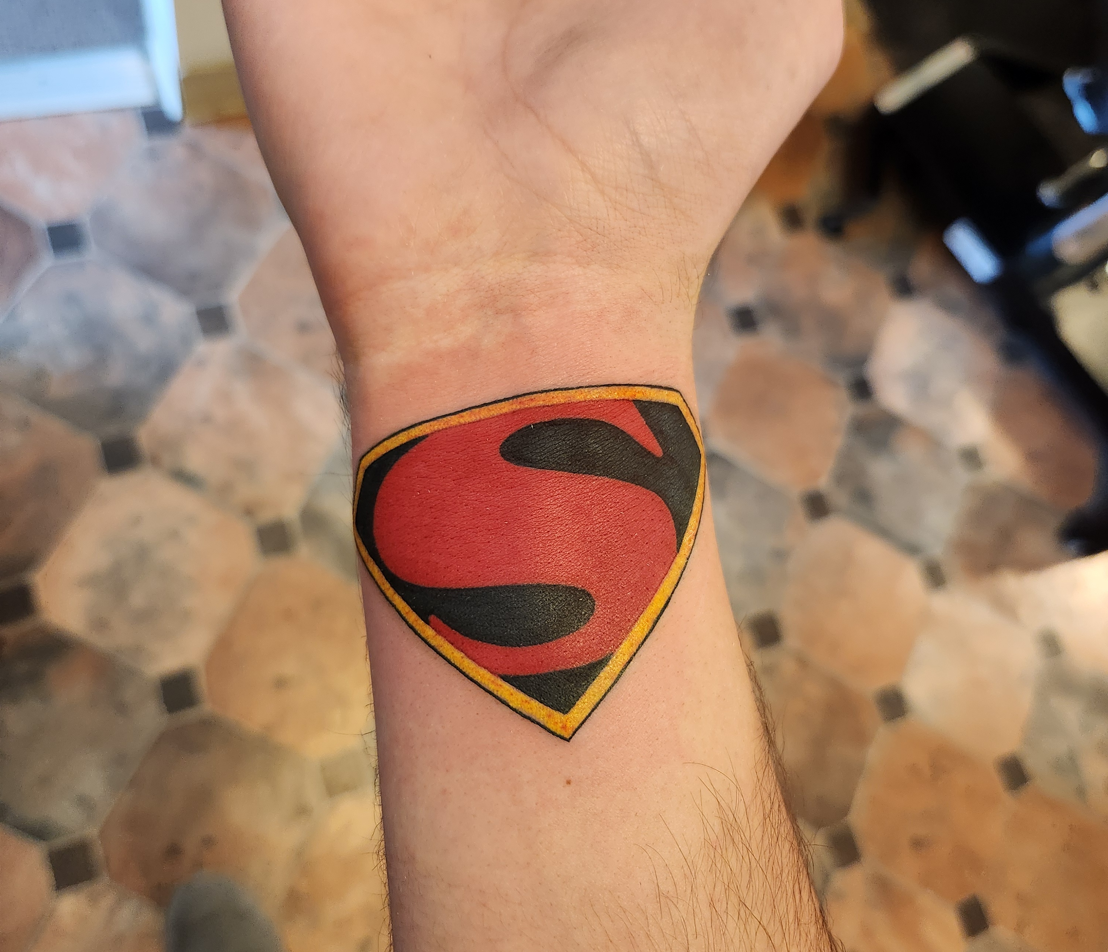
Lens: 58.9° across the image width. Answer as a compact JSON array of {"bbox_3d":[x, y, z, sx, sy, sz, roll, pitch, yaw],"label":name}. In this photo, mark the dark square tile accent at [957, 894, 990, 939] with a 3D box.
[{"bbox_3d":[0.558,0.590,1.317,0.041,0.010,0.041,-15,79,-19],"label":"dark square tile accent"}]

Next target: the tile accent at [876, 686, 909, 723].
[{"bbox_3d":[0.449,0.303,1.318,0.040,0.010,0.040,-15,79,-19],"label":"tile accent"}]

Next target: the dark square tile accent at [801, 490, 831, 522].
[{"bbox_3d":[0.372,0.043,1.403,0.037,0.010,0.037,-15,79,-19],"label":"dark square tile accent"}]

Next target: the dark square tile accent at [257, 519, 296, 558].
[{"bbox_3d":[-0.338,0.075,1.194,0.037,0.010,0.037,-15,79,-19],"label":"dark square tile accent"}]

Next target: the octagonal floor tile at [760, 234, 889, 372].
[{"bbox_3d":[0.404,-0.260,1.468,0.193,0.010,0.193,30,69,-6],"label":"octagonal floor tile"}]

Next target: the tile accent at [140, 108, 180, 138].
[{"bbox_3d":[-0.503,-0.454,1.270,0.040,0.010,0.040,-15,79,-19],"label":"tile accent"}]

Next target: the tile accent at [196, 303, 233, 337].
[{"bbox_3d":[-0.432,-0.197,1.267,0.041,0.010,0.041,-15,79,-19],"label":"tile accent"}]

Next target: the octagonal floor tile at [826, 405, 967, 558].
[{"bbox_3d":[0.511,0.006,1.473,0.201,0.010,0.201,30,69,-6],"label":"octagonal floor tile"}]

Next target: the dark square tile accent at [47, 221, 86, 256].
[{"bbox_3d":[-0.612,-0.299,1.246,0.041,0.010,0.041,-15,79,-19],"label":"dark square tile accent"}]

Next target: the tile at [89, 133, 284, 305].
[{"bbox_3d":[-0.477,-0.334,1.294,0.201,0.010,0.201,30,69,-6],"label":"tile"}]

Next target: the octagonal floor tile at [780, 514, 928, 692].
[{"bbox_3d":[0.422,0.178,1.398,0.201,0.010,0.201,30,69,-6],"label":"octagonal floor tile"}]

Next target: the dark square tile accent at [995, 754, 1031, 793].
[{"bbox_3d":[0.622,0.403,1.337,0.040,0.010,0.040,-15,79,-19],"label":"dark square tile accent"}]

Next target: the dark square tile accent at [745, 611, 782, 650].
[{"bbox_3d":[0.282,0.209,1.330,0.037,0.010,0.037,-15,79,-19],"label":"dark square tile accent"}]

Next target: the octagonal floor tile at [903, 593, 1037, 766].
[{"bbox_3d":[0.602,0.281,1.419,0.201,0.010,0.201,30,69,-6],"label":"octagonal floor tile"}]

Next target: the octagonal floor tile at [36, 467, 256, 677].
[{"bbox_3d":[-0.476,0.113,1.165,0.201,0.010,0.201,30,69,-6],"label":"octagonal floor tile"}]

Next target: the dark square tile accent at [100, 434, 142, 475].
[{"bbox_3d":[-0.504,-0.024,1.146,0.040,0.010,0.040,-15,79,-19],"label":"dark square tile accent"}]

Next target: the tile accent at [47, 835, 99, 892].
[{"bbox_3d":[-0.512,0.413,1.048,0.037,0.010,0.037,-15,79,-19],"label":"tile accent"}]

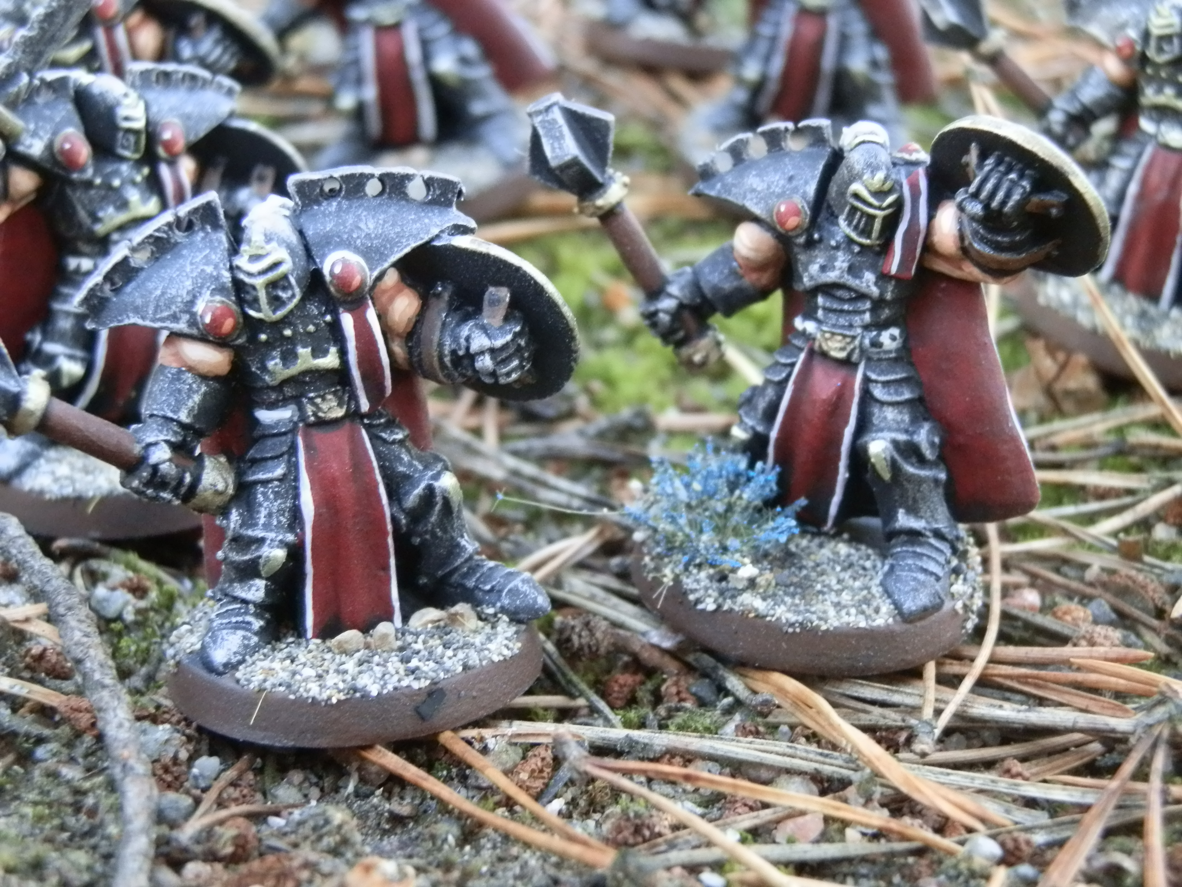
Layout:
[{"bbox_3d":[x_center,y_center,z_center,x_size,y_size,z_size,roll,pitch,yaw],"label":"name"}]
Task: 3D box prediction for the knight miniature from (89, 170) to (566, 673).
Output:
[{"bbox_3d":[-0.018,-0.001,0.139,0.034,0.035,0.026,-6,19,-11],"label":"knight miniature"}]

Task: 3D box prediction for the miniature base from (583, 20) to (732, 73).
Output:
[{"bbox_3d":[0.013,-0.049,0.252,0.026,0.004,0.026,0,25,0],"label":"miniature base"}]

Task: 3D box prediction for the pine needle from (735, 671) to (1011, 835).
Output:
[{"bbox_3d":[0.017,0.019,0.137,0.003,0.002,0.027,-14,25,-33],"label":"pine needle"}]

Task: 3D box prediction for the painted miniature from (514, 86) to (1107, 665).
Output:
[{"bbox_3d":[0.016,-0.006,0.149,0.040,0.037,0.026,8,23,16],"label":"painted miniature"}]

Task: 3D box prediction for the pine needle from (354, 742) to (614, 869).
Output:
[{"bbox_3d":[-0.008,0.022,0.128,0.023,0.002,0.002,16,27,35],"label":"pine needle"}]

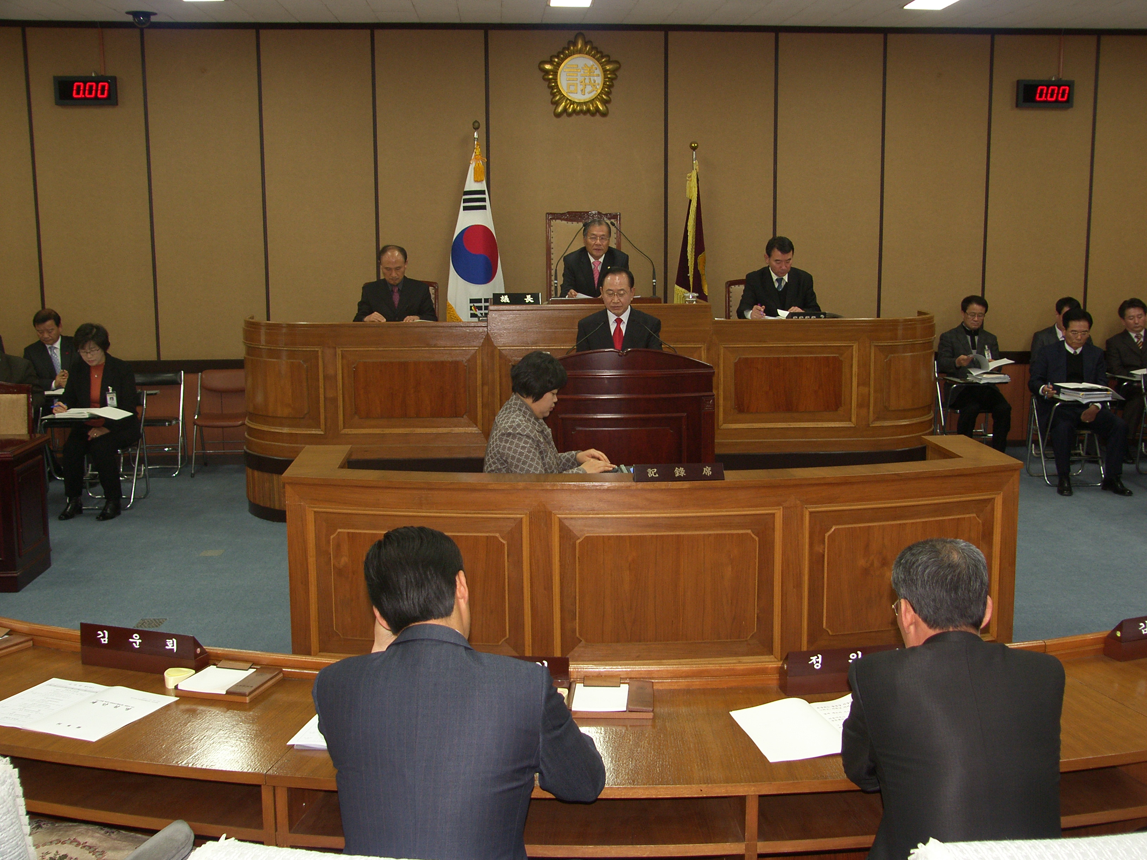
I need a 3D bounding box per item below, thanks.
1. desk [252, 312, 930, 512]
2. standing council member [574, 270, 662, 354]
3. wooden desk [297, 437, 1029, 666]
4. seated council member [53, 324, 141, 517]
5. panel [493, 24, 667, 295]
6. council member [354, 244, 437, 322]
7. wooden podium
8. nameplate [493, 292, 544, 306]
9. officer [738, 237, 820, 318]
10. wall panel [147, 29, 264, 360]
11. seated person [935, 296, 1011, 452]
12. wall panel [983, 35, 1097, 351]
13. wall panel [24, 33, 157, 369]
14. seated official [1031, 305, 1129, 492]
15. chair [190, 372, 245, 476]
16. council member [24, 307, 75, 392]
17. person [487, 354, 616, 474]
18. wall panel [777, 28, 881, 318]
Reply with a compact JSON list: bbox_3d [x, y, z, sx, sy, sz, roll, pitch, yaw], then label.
[{"bbox_3d":[0.127,-0.160,8.699,4.500,1.370,1.150,-1,8,-4],"label":"desk"},{"bbox_3d":[0.266,-0.125,7.666,0.530,1.600,0.360,-1,8,-4],"label":"standing council member"},{"bbox_3d":[0.342,0.546,5.528,2.988,0.850,1.075,-1,8,-4],"label":"wooden desk"},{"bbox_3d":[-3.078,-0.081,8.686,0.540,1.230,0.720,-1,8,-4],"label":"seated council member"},{"bbox_3d":[0.033,-1.850,10.502,1.380,2.540,0.050,-1,8,-4],"label":"panel"},{"bbox_3d":[-1.198,-0.598,8.996,0.580,1.300,0.720,-1,8,-4],"label":"council member"},{"bbox_3d":[0.230,0.150,7.105,0.960,1.218,0.580,-1,8,-4],"label":"wooden podium"},{"bbox_3d":[-0.347,-0.811,8.215,0.310,0.080,0.080,-1,8,-4],"label":"nameplate"},{"bbox_3d":[1.394,-0.655,8.979,0.560,1.290,0.780,-1,8,-4],"label":"officer"},{"bbox_3d":[-2.834,-1.795,10.244,0.840,2.520,0.040,-1,8,-4],"label":"wall panel"},{"bbox_3d":[3.022,-0.338,10.047,0.530,1.300,0.780,-1,8,-4],"label":"seated person"},{"bbox_3d":[3.787,-1.902,10.761,0.840,2.540,0.050,-1,8,-4],"label":"wall panel"},{"bbox_3d":[-3.720,-1.798,10.242,0.840,2.540,0.050,-1,8,-4],"label":"wall panel"},{"bbox_3d":[3.560,-0.222,9.340,0.620,1.260,0.760,-1,8,-4],"label":"seated official"},{"bbox_3d":[-2.658,-0.069,10.179,0.470,0.780,0.520,-1,8,-4],"label":"chair"},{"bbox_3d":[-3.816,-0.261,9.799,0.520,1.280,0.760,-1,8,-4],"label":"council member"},{"bbox_3d":[-0.026,0.325,5.705,0.680,1.280,0.500,1,8,6],"label":"person"},{"bbox_3d":[2.043,-1.871,10.609,0.840,2.500,0.040,-1,8,-4],"label":"wall panel"}]

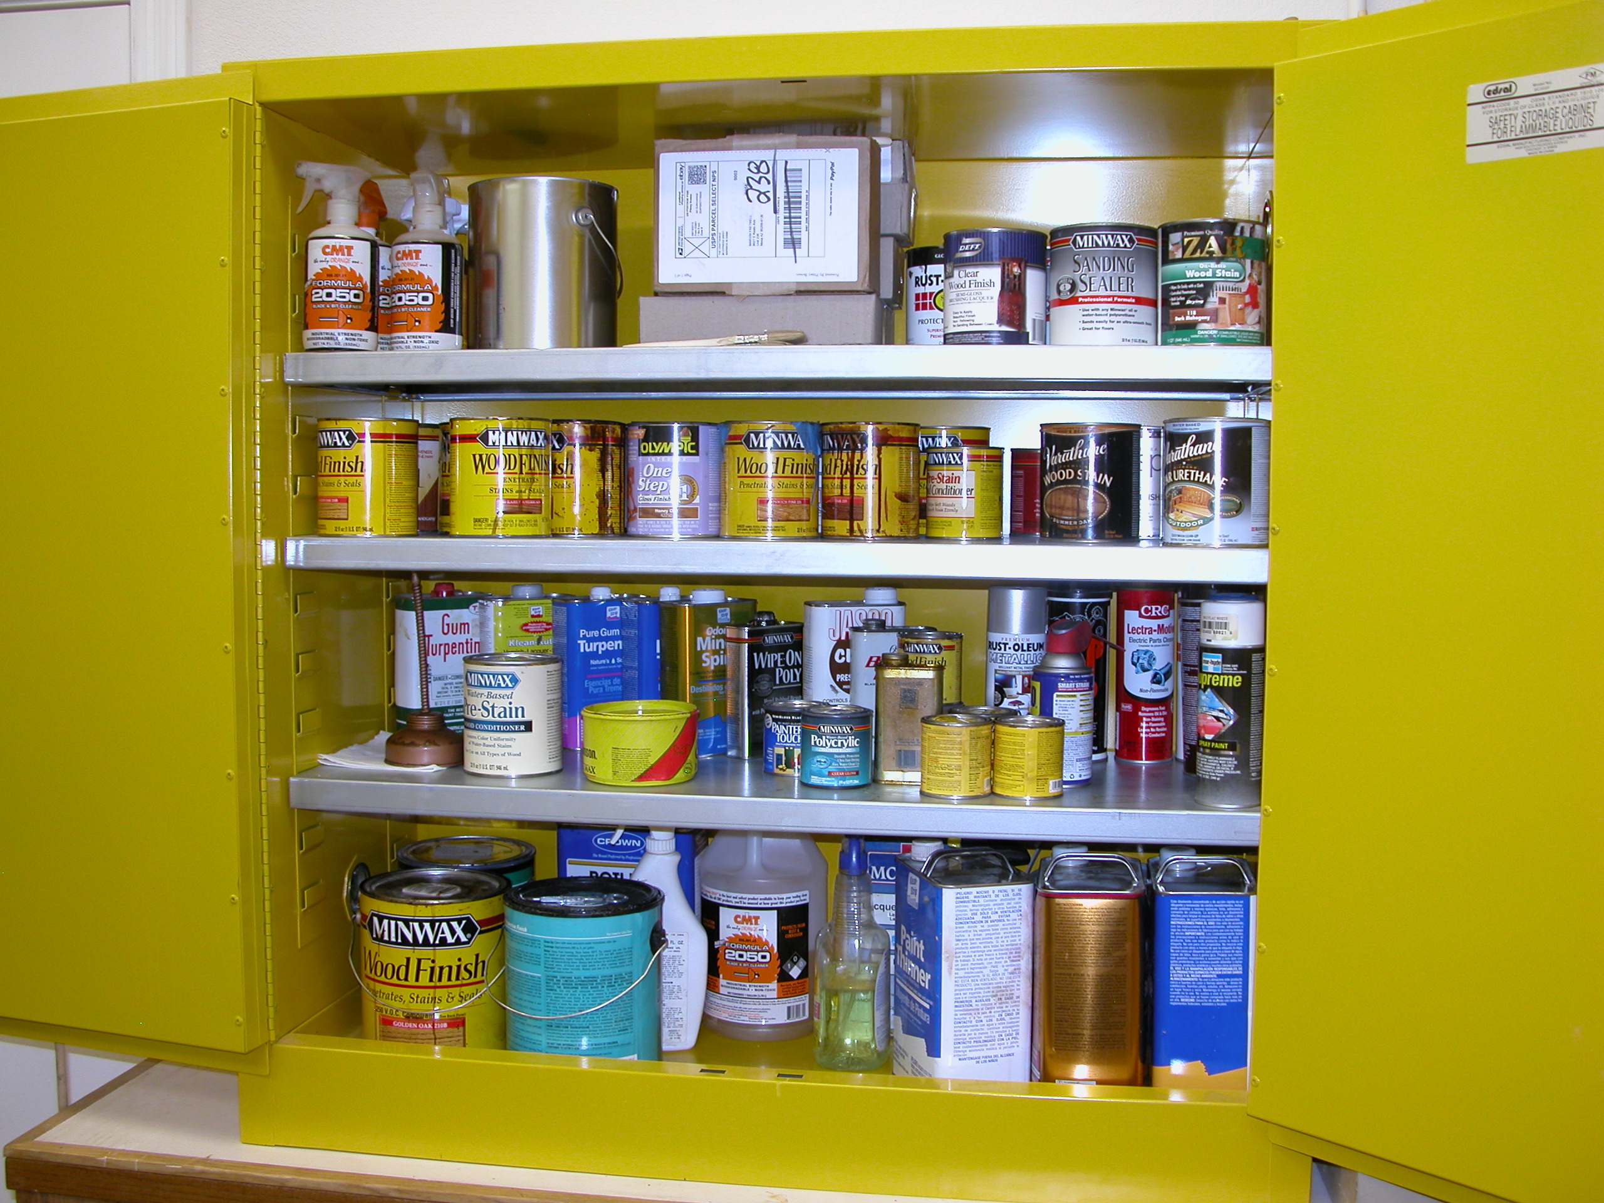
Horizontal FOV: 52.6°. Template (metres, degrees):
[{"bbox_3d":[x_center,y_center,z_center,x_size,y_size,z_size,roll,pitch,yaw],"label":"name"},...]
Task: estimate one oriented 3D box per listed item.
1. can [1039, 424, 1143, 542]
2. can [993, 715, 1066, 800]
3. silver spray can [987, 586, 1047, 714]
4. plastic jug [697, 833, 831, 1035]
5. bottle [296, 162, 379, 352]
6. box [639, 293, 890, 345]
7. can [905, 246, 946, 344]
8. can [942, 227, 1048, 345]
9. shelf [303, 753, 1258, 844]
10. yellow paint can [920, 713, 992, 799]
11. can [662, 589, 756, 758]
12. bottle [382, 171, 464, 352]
[{"bbox_3d":[0.313,-0.129,1.757,0.107,0.124,0.107,0,4,0],"label":"can"},{"bbox_3d":[0.236,0.162,1.690,0.073,0.076,0.073,1,4,6],"label":"can"},{"bbox_3d":[0.240,0.086,1.812,0.066,0.203,0.066,1,4,8],"label":"silver spray can"},{"bbox_3d":[-0.046,0.348,1.898,0.156,0.295,0.156,1,4,6],"label":"plastic jug"},{"bbox_3d":[-0.502,-0.370,1.749,0.090,0.206,0.077,-1,4,-17],"label":"bottle"},{"bbox_3d":[-0.038,-0.301,1.835,0.258,0.070,0.150,1,4,9],"label":"box"},{"bbox_3d":[0.170,-0.324,1.801,0.108,0.124,0.108,1,4,5],"label":"can"},{"bbox_3d":[0.201,-0.315,1.677,0.108,0.124,0.108,0,4,0],"label":"can"},{"bbox_3d":[-0.018,0.204,1.839,1.020,0.035,0.345,1,4,9],"label":"shelf"},{"bbox_3d":[0.160,0.159,1.671,0.074,0.076,0.074,1,4,6],"label":"yellow paint can"},{"bbox_3d":[-0.112,0.084,1.922,0.106,0.193,0.063,-3,5,-40],"label":"can"},{"bbox_3d":[-0.414,-0.373,1.804,0.076,0.206,0.088,1,4,10],"label":"bottle"}]

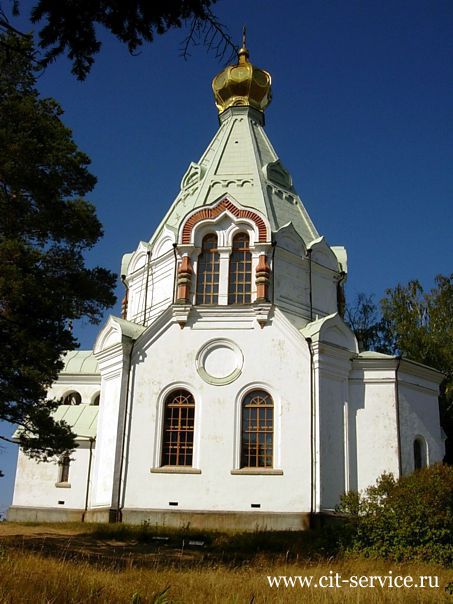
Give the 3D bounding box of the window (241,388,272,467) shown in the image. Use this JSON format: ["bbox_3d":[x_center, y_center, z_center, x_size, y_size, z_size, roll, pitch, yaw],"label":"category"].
[{"bbox_3d":[1.168,4.791,25.206,1.237,2.923,0.300,-1,-19,7],"label":"window"}]

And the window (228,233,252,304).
[{"bbox_3d":[0.593,-1.414,27.627,0.942,3.205,0.300,-1,-19,7],"label":"window"}]

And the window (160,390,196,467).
[{"bbox_3d":[-1.852,4.823,25.580,1.293,2.967,0.300,-1,-19,7],"label":"window"}]

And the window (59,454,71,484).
[{"bbox_3d":[-6.577,6.746,26.960,0.485,1.146,0.300,-1,-19,7],"label":"window"}]

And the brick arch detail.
[{"bbox_3d":[-0.089,-3.420,27.979,3.682,2.165,0.400,-1,-19,7],"label":"brick arch detail"}]

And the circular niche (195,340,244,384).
[{"bbox_3d":[-0.250,2.353,26.119,1.888,1.898,0.250,-1,-19,7],"label":"circular niche"}]

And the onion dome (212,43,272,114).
[{"bbox_3d":[0.874,-12.390,36.642,3.235,4.619,3.235,-1,-19,7],"label":"onion dome"}]

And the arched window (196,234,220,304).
[{"bbox_3d":[-0.744,-1.389,27.790,0.954,3.156,0.300,-1,-19,7],"label":"arched window"}]

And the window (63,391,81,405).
[{"bbox_3d":[-6.888,4.242,29.459,0.829,0.626,0.300,-1,-19,7],"label":"window"}]

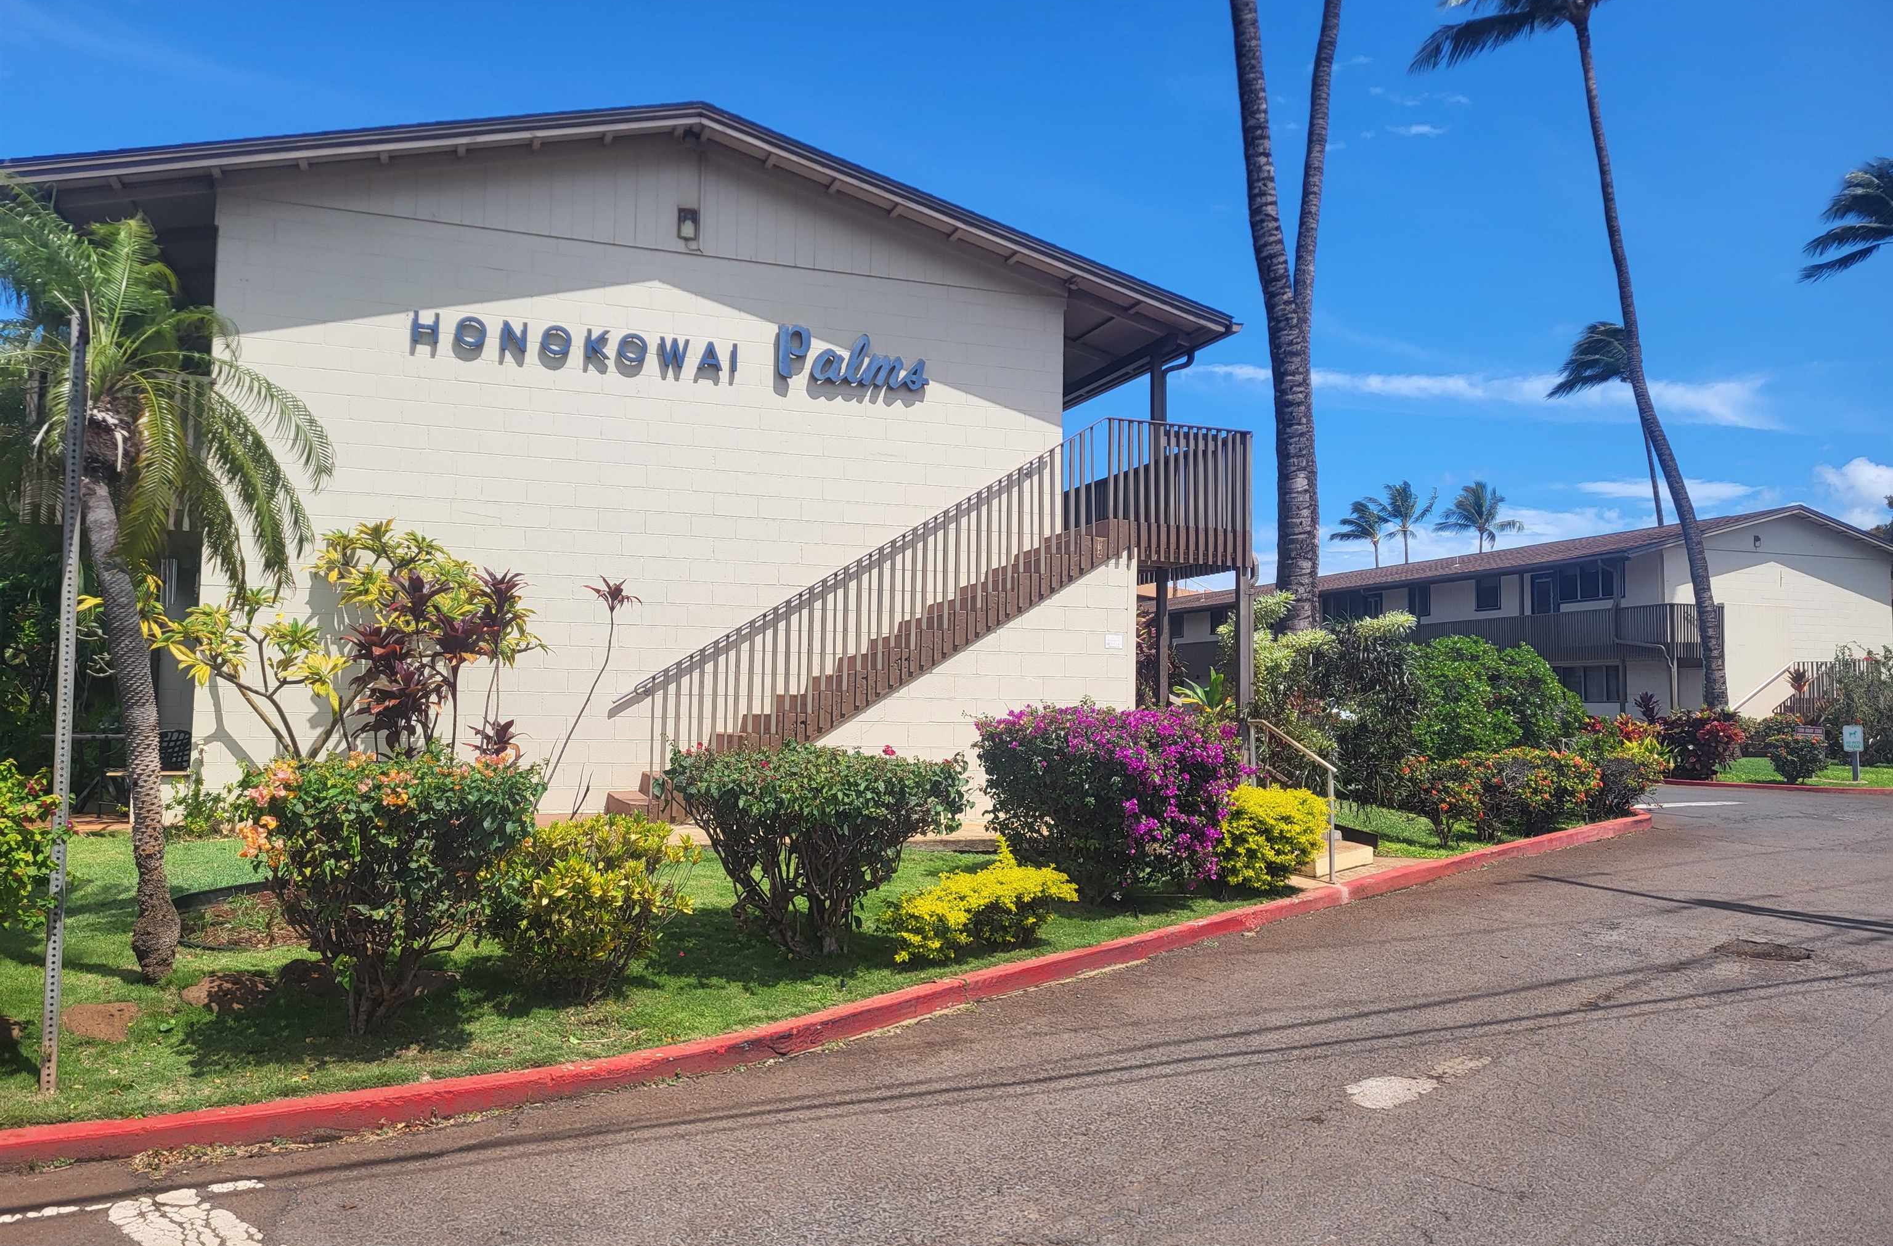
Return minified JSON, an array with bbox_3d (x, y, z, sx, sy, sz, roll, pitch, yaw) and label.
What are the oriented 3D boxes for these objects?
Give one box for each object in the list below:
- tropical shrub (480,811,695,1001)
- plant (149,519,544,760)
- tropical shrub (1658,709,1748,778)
[{"bbox_3d":[-1.682,1.326,6.713,1.026,0.837,0.980,2,-5,-14],"label":"tropical shrub"},{"bbox_3d":[-4.630,0.428,11.085,2.761,2.502,1.250,2,-5,-20],"label":"plant"},{"bbox_3d":[14.429,2.334,27.200,1.726,1.358,1.600,1,-5,0],"label":"tropical shrub"}]

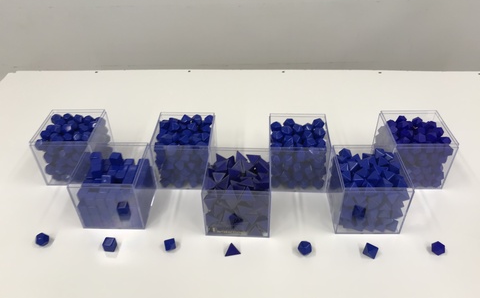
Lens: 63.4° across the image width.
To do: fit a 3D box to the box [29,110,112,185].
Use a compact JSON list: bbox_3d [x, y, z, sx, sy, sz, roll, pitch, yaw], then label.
[{"bbox_3d":[-0.312,-0.004,0.741,0.102,0.102,0.102,0,38,1],"label":"box"}]

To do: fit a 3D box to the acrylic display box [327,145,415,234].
[{"bbox_3d":[0.213,0.070,0.656,0.105,0.105,0.105,0,41,2],"label":"acrylic display box"}]

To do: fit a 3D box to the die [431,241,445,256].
[{"bbox_3d":[0.302,0.151,0.592,0.021,0.019,0.021,1,38,2],"label":"die"}]

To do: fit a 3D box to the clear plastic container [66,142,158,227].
[{"bbox_3d":[-0.212,0.065,0.672,0.105,0.105,0.105,1,41,2],"label":"clear plastic container"}]

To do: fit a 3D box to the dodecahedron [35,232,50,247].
[{"bbox_3d":[-0.315,0.144,0.619,0.021,0.019,0.021,1,38,2],"label":"dodecahedron"}]

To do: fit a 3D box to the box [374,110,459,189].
[{"bbox_3d":[0.316,0.000,0.719,0.102,0.102,0.102,0,38,2],"label":"box"}]

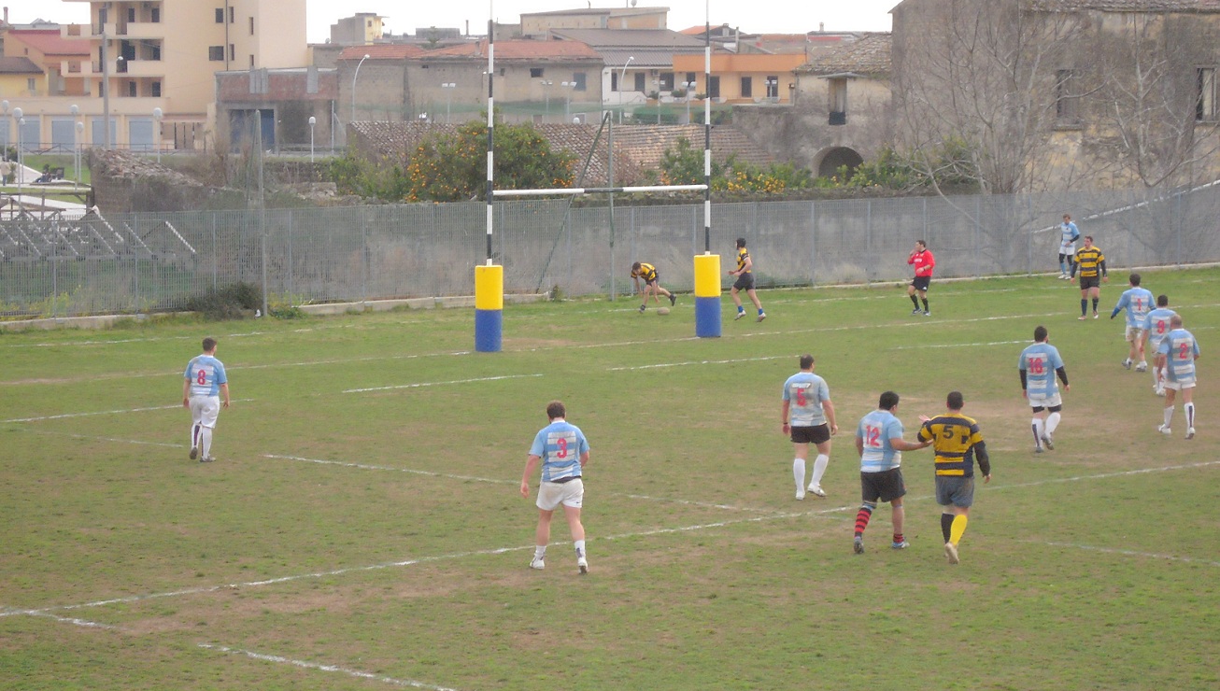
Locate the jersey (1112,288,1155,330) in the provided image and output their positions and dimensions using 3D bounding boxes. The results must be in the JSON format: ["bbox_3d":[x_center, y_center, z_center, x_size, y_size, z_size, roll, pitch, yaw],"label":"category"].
[{"bbox_3d":[9.463,-0.664,71.400,0.740,0.730,0.420,-1,4,-16],"label":"jersey"}]

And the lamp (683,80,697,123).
[{"bbox_3d":[5.637,-15.676,280.225,1.000,6.200,0.400,1,4,18],"label":"lamp"}]

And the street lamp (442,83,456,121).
[{"bbox_3d":[-11.621,-15.921,285.225,0.970,6.200,0.400,1,4,18],"label":"street lamp"}]

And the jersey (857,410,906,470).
[{"bbox_3d":[3.033,1.061,44.160,0.470,0.690,0.320,3,5,32],"label":"jersey"}]

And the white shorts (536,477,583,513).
[{"bbox_3d":[-0.538,1.611,42.477,0.490,0.370,0.330,0,4,0],"label":"white shorts"}]

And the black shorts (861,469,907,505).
[{"bbox_3d":[3.108,1.598,44.850,0.500,0.400,0.370,3,5,32],"label":"black shorts"}]

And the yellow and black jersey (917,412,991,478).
[{"bbox_3d":[3.796,1.099,43.556,0.730,0.710,0.420,2,5,23],"label":"yellow and black jersey"}]

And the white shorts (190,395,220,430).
[{"bbox_3d":[-5.582,0.920,54.400,0.390,0.480,0.320,1,4,12],"label":"white shorts"}]

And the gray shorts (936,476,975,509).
[{"bbox_3d":[3.761,1.584,43.000,0.430,0.370,0.330,1,4,14],"label":"gray shorts"}]

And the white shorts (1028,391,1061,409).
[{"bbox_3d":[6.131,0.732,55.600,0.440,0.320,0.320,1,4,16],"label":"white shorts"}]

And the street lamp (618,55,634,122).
[{"bbox_3d":[1.279,-18.371,305.293,1.450,8.100,0.400,2,5,26],"label":"street lamp"}]

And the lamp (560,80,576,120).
[{"bbox_3d":[-2.707,-14.681,258.193,1.000,5.300,0.400,0,4,0],"label":"lamp"}]

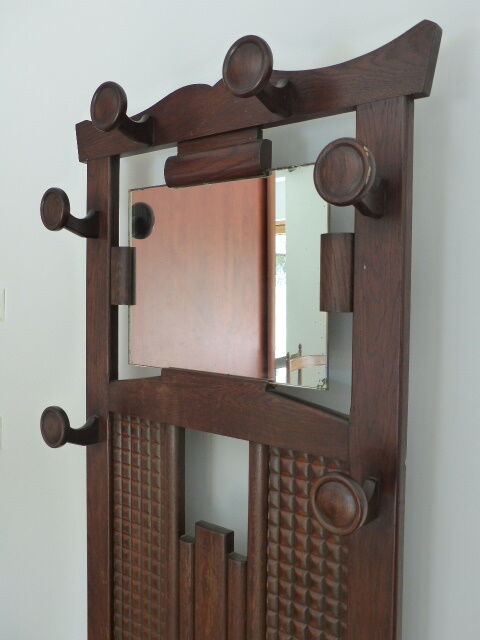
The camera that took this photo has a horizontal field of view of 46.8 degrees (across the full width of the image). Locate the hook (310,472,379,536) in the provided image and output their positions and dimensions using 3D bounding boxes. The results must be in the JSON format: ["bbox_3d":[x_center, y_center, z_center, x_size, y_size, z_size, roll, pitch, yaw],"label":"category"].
[{"bbox_3d":[0.163,0.259,0.809,0.085,0.095,0.106,3,3,37],"label":"hook"}]

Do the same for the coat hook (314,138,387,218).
[{"bbox_3d":[0.169,-0.196,0.788,0.085,0.095,0.106,3,3,37],"label":"coat hook"}]

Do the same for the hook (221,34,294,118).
[{"bbox_3d":[0.038,-0.380,0.880,0.085,0.095,0.106,3,3,37],"label":"hook"}]

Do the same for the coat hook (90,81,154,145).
[{"bbox_3d":[-0.217,-0.393,1.071,0.085,0.095,0.106,3,3,37],"label":"coat hook"}]

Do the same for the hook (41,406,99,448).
[{"bbox_3d":[-0.360,0.229,1.201,0.085,0.095,0.106,3,3,37],"label":"hook"}]

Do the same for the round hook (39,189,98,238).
[{"bbox_3d":[-0.353,-0.223,1.179,0.085,0.095,0.106,3,3,37],"label":"round hook"}]

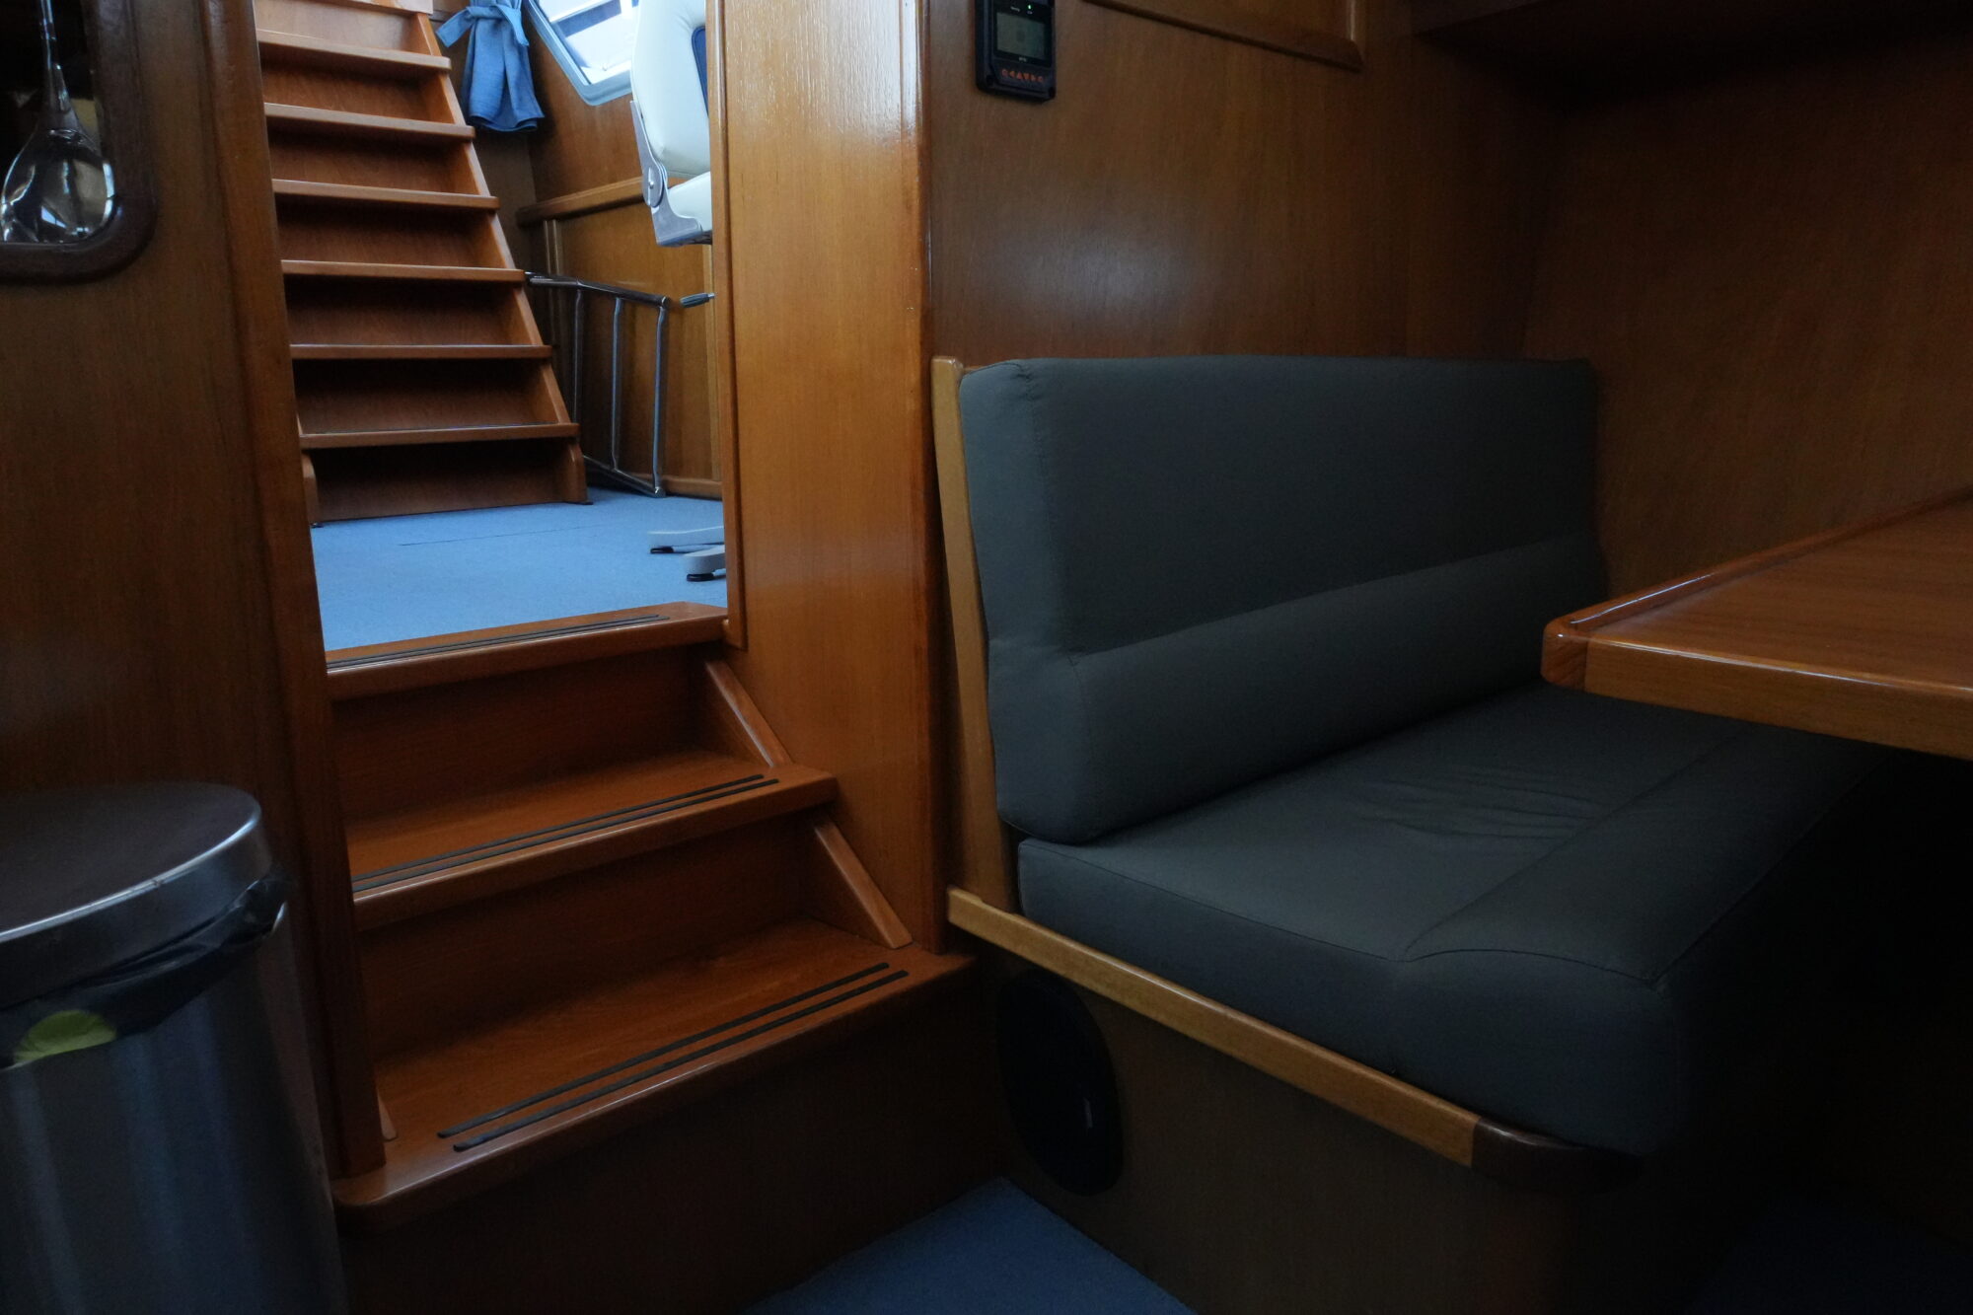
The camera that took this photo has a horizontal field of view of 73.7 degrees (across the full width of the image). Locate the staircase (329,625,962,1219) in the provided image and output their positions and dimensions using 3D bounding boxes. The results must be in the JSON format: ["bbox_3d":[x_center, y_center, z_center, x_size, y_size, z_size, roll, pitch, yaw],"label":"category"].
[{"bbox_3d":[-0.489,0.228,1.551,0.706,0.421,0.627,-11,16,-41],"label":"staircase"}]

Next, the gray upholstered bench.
[{"bbox_3d":[0.706,-0.024,1.674,1.284,0.706,0.838,-11,16,-41],"label":"gray upholstered bench"}]

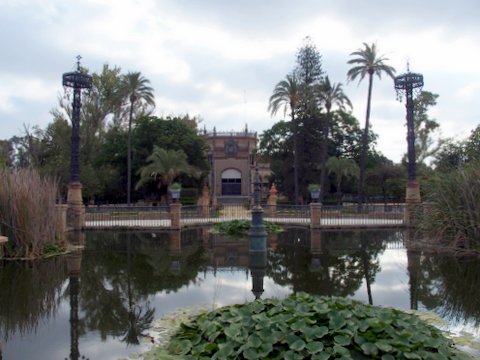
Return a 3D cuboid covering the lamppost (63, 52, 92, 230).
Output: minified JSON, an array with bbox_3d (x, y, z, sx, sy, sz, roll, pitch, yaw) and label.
[{"bbox_3d":[-8.431,-1.930,20.086,1.500,9.044,1.500,0,-2,0],"label":"lamppost"}]

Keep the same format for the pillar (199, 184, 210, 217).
[{"bbox_3d":[-2.701,1.577,29.551,0.850,2.470,0.850,0,-2,0],"label":"pillar"}]

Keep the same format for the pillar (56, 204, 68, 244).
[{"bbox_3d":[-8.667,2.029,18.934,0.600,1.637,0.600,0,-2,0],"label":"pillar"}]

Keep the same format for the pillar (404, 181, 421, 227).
[{"bbox_3d":[9.352,1.285,21.052,0.900,2.517,0.900,0,-2,0],"label":"pillar"}]

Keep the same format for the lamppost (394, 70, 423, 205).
[{"bbox_3d":[9.370,-2.454,21.160,1.500,7.782,1.500,0,-2,0],"label":"lamppost"}]

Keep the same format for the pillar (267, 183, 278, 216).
[{"bbox_3d":[2.488,1.577,29.551,0.850,2.470,0.850,0,-2,0],"label":"pillar"}]

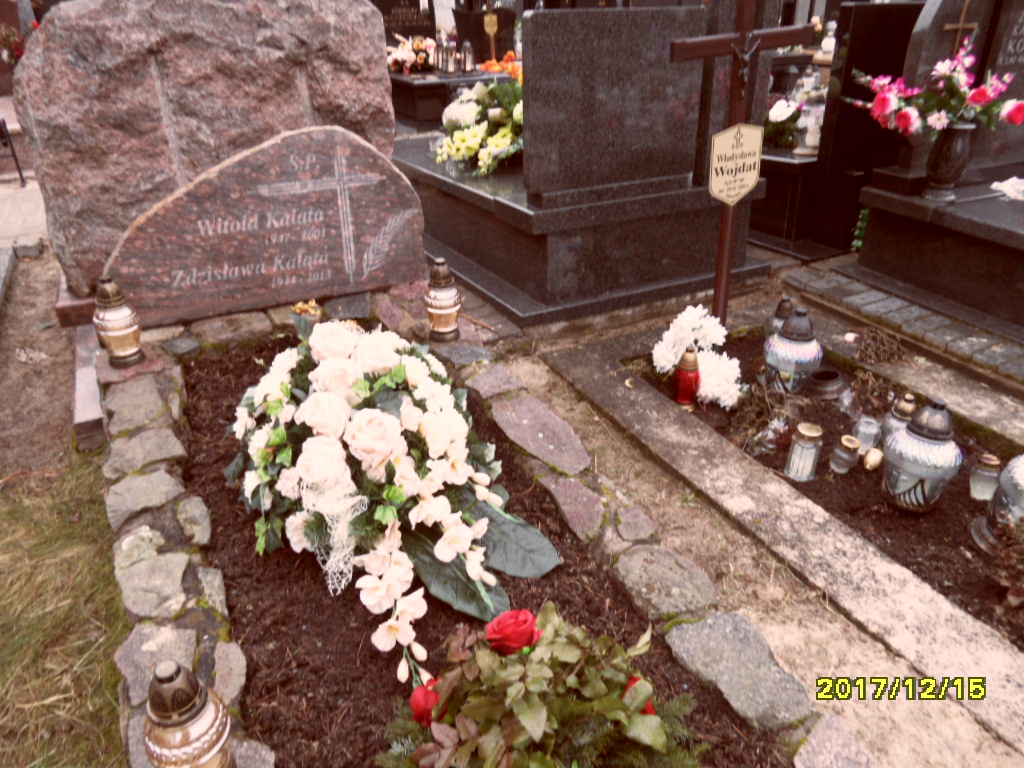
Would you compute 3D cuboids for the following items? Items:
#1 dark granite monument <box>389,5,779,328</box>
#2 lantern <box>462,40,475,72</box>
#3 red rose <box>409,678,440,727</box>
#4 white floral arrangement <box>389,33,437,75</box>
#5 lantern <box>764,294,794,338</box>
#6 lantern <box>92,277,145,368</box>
[{"bbox_3d":[0.019,-1.286,3.623,1.191,1.095,2.496,-14,28,-22],"label":"dark granite monument"},{"bbox_3d":[-0.478,-3.592,7.800,0.135,0.360,0.135,-14,28,-22],"label":"lantern"},{"bbox_3d":[-0.133,0.484,1.080,0.055,0.075,0.055,-14,28,-22],"label":"red rose"},{"bbox_3d":[-1.051,-3.481,7.500,0.500,0.420,0.420,-14,28,-22],"label":"white floral arrangement"},{"bbox_3d":[1.035,-0.241,2.708,0.100,0.220,0.100,-13,26,-19],"label":"lantern"},{"bbox_3d":[-1.355,-0.210,2.406,0.138,0.300,0.138,-14,28,-22],"label":"lantern"}]

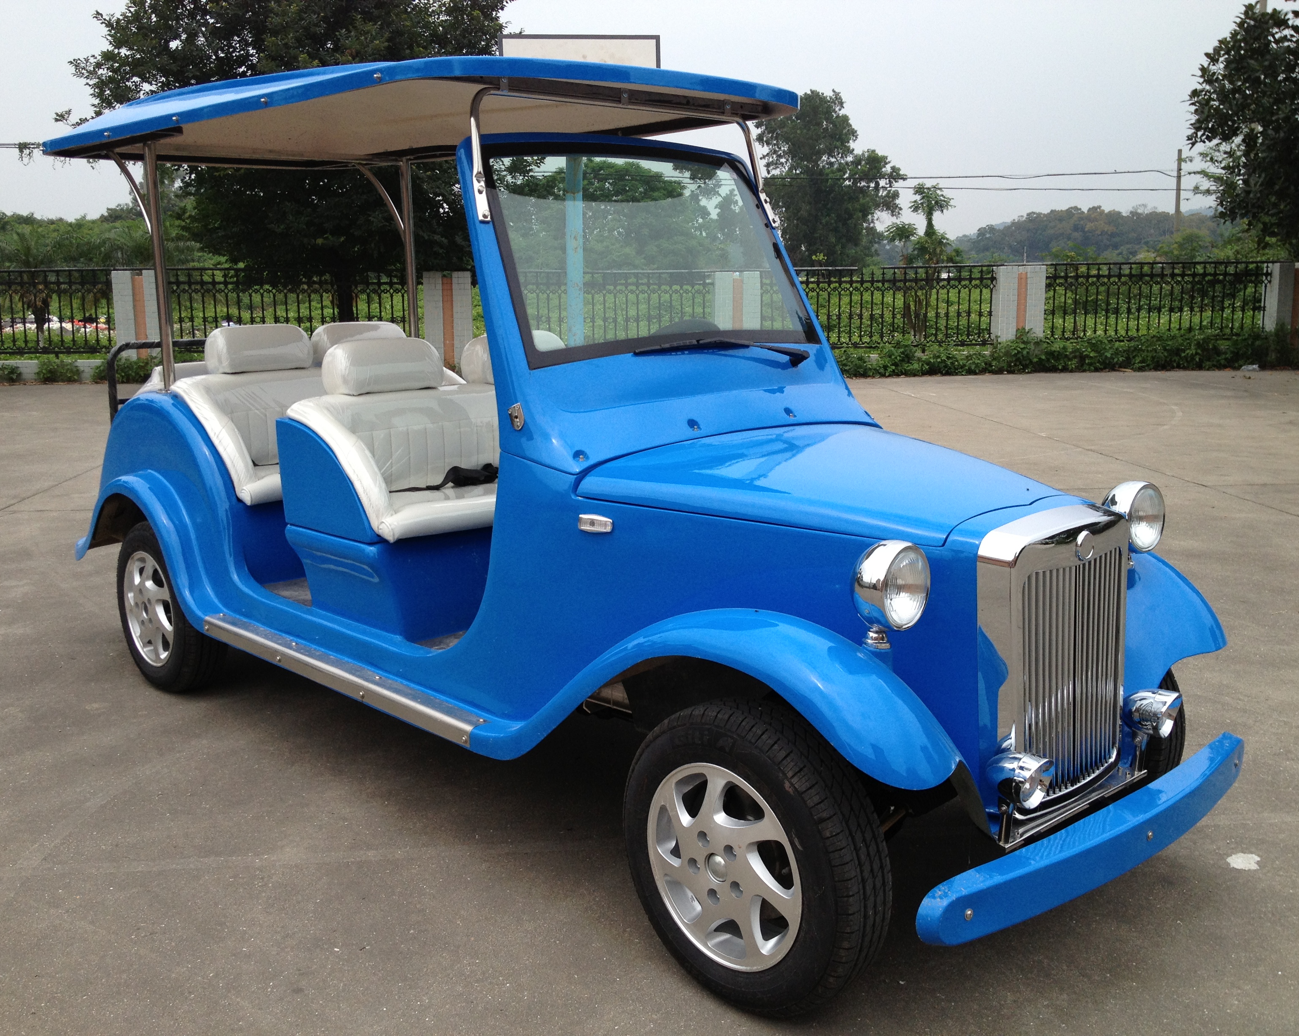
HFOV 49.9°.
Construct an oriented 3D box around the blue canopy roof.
[{"bbox_3d":[-0.807,-1.250,4.261,1.250,0.200,2.530,-9,14,-41],"label":"blue canopy roof"}]

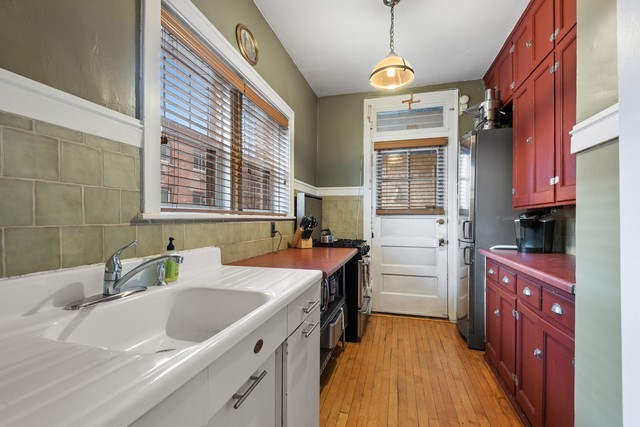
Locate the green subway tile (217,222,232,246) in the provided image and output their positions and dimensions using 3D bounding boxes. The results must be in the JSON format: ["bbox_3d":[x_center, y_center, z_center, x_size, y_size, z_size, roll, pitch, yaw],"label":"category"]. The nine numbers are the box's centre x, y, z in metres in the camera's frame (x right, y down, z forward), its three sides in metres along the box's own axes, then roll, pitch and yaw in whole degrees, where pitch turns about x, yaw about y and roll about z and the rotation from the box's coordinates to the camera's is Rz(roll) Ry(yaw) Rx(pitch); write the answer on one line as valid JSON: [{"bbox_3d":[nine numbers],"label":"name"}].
[{"bbox_3d":[-0.549,0.110,1.619,0.010,0.121,0.126,0,-1,14],"label":"green subway tile"}]

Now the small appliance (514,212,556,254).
[{"bbox_3d":[1.730,0.153,2.337,0.242,0.323,0.182,0,-1,17],"label":"small appliance"}]

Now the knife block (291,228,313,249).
[{"bbox_3d":[-0.175,0.227,2.797,0.106,0.212,0.217,1,-1,-31],"label":"knife block"}]

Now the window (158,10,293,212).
[{"bbox_3d":[-0.536,-0.456,2.026,0.071,0.907,1.601,0,-1,15],"label":"window"}]

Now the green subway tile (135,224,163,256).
[{"bbox_3d":[-0.672,0.105,1.121,0.010,0.121,0.123,0,-1,14],"label":"green subway tile"}]

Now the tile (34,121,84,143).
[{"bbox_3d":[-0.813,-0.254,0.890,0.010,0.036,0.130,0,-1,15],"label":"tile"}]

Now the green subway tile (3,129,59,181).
[{"bbox_3d":[-0.831,-0.166,0.824,0.010,0.132,0.130,0,-1,15],"label":"green subway tile"}]

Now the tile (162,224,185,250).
[{"bbox_3d":[-0.641,0.106,1.246,0.010,0.121,0.126,0,-1,14],"label":"tile"}]

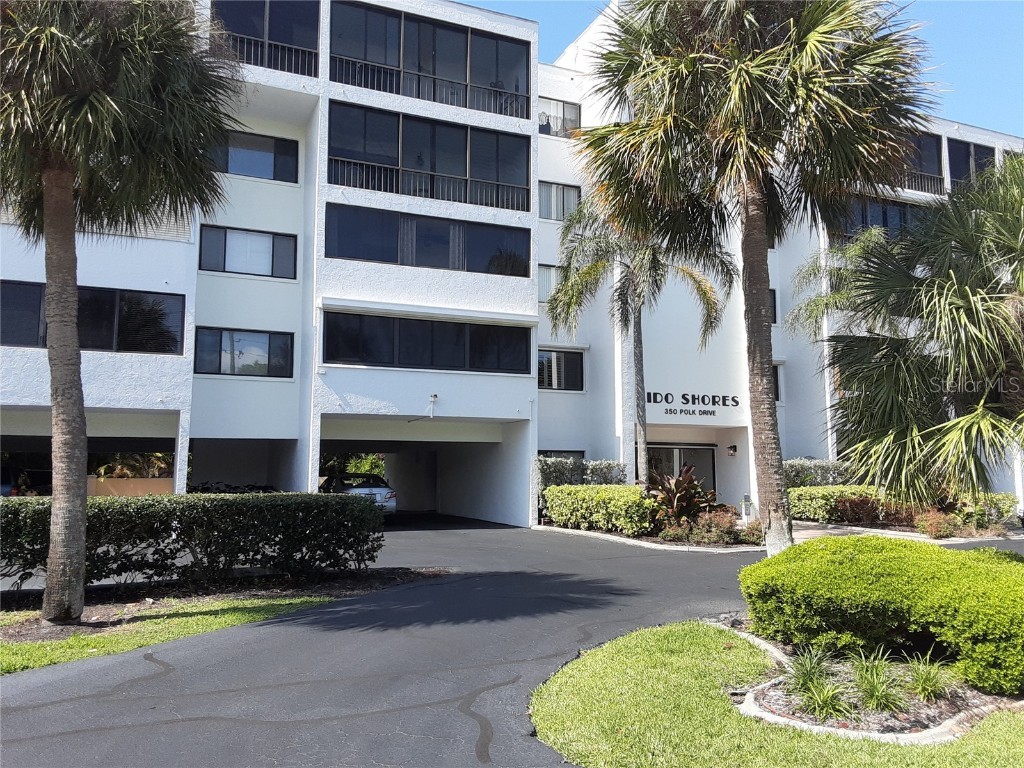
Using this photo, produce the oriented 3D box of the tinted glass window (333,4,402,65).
[{"bbox_3d":[-3.807,-9.187,20.986,1.857,1.526,0.100,3,-6,-23],"label":"tinted glass window"}]

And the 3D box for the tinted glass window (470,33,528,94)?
[{"bbox_3d":[-0.342,-9.256,23.025,1.867,1.627,0.100,3,-7,-24],"label":"tinted glass window"}]

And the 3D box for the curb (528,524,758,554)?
[{"bbox_3d":[2.735,3.520,18.592,2.000,0.140,7.500,3,-7,-24],"label":"curb"}]

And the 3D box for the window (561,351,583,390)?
[{"bbox_3d":[1.907,-0.413,25.343,0.797,1.232,0.100,3,-7,-24],"label":"window"}]

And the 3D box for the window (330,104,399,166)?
[{"bbox_3d":[-3.903,-6.606,21.167,1.894,1.528,0.100,3,-7,-24],"label":"window"}]

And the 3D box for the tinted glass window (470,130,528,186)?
[{"bbox_3d":[-0.338,-6.427,22.729,1.843,1.484,0.100,3,-7,-24],"label":"tinted glass window"}]

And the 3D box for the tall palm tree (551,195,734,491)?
[{"bbox_3d":[3.511,-0.766,22.073,5.200,9.280,5.000,0,-6,0],"label":"tall palm tree"}]

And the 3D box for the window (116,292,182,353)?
[{"bbox_3d":[-8.413,-1.425,18.622,1.499,1.433,0.100,3,-7,-24],"label":"window"}]

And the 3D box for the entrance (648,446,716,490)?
[{"bbox_3d":[5.932,3.306,27.956,3.137,2.172,0.346,3,-6,-23],"label":"entrance"}]

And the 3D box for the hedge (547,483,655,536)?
[{"bbox_3d":[2.155,3.062,19.592,1.050,1.150,4.200,3,-7,-24],"label":"hedge"}]

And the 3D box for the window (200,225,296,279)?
[{"bbox_3d":[-7.124,-3.580,21.673,2.521,1.271,0.100,3,-7,-24],"label":"window"}]

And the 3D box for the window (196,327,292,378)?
[{"bbox_3d":[-6.969,-0.815,20.910,2.427,1.221,0.100,3,-6,-23],"label":"window"}]

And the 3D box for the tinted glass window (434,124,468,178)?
[{"bbox_3d":[-1.649,-6.324,21.647,0.943,1.421,0.100,3,-6,-23],"label":"tinted glass window"}]

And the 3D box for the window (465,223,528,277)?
[{"bbox_3d":[-0.358,-3.683,21.953,1.927,1.376,0.100,3,-6,-23],"label":"window"}]

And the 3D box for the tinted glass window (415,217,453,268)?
[{"bbox_3d":[-2.138,-3.795,21.653,1.067,1.356,0.100,3,-7,-24],"label":"tinted glass window"}]

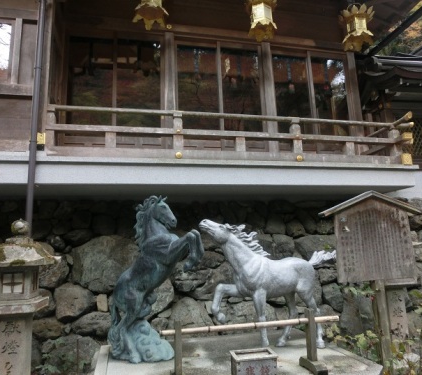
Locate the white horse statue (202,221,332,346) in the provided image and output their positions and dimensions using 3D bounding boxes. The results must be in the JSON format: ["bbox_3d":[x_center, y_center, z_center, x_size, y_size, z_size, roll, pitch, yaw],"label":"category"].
[{"bbox_3d":[0.831,1.227,4.528,1.921,1.661,0.400,0,-11,-13],"label":"white horse statue"}]

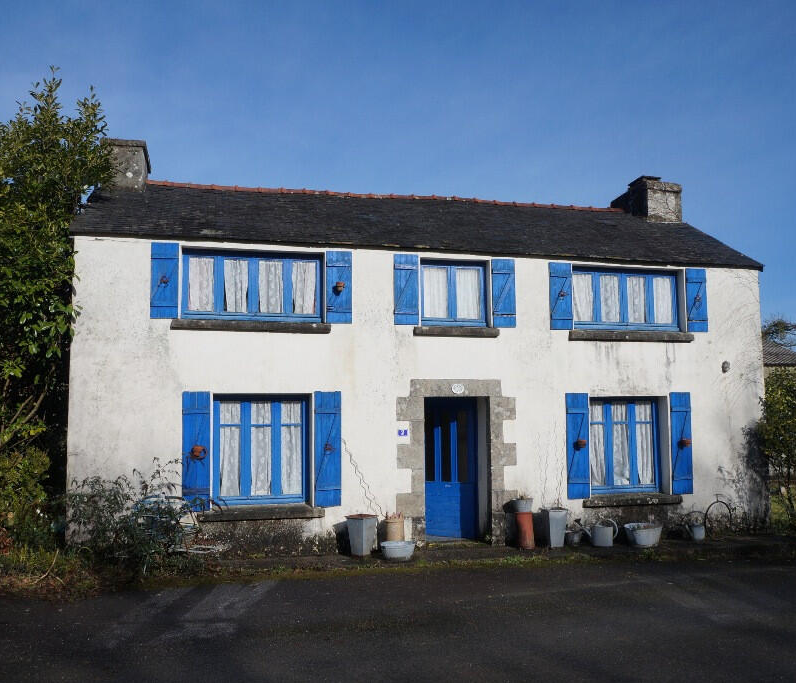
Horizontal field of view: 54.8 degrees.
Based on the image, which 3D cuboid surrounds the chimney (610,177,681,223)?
[{"bbox_3d":[4.851,-2.605,15.031,0.800,0.910,1.240,1,-5,-16],"label":"chimney"}]

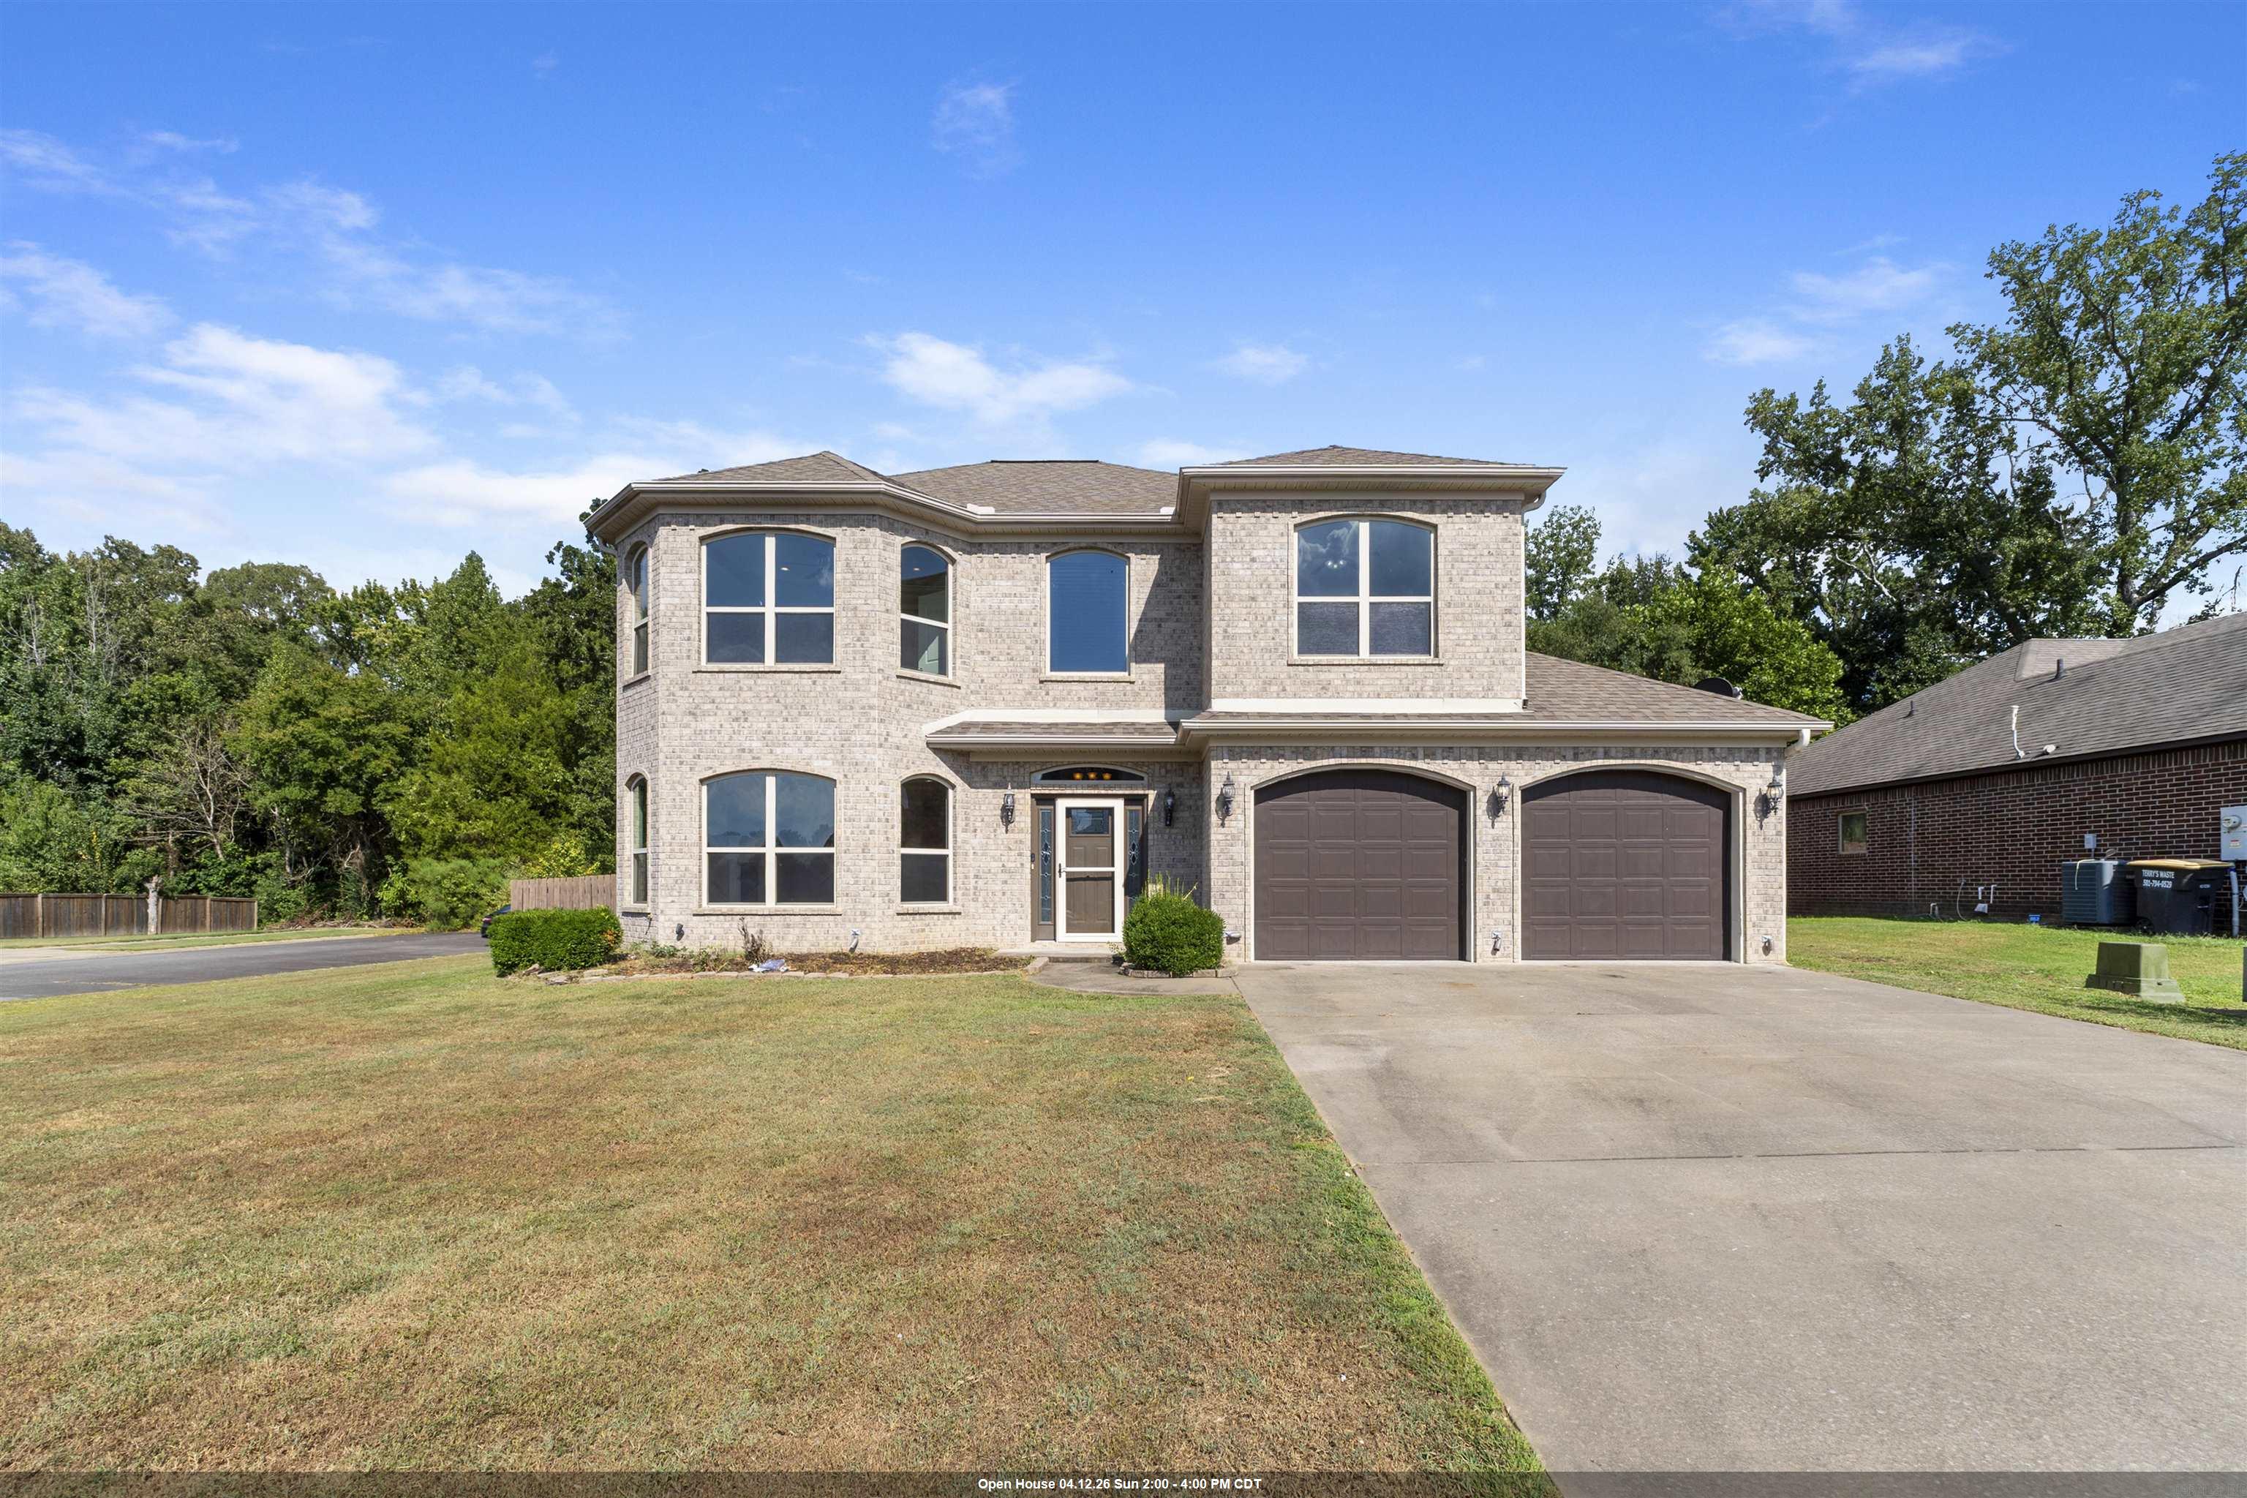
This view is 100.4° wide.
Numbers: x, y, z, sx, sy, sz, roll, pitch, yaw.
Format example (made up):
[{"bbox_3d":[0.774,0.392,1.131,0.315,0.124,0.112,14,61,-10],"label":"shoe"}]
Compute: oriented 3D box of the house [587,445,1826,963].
[{"bbox_3d":[0.420,-1.150,16.900,15.600,8.600,11.500,0,-5,0],"label":"house"}]

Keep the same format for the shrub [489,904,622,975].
[{"bbox_3d":[-6.650,2.250,10.950,1.220,0.780,1.050,0,-5,0],"label":"shrub"}]

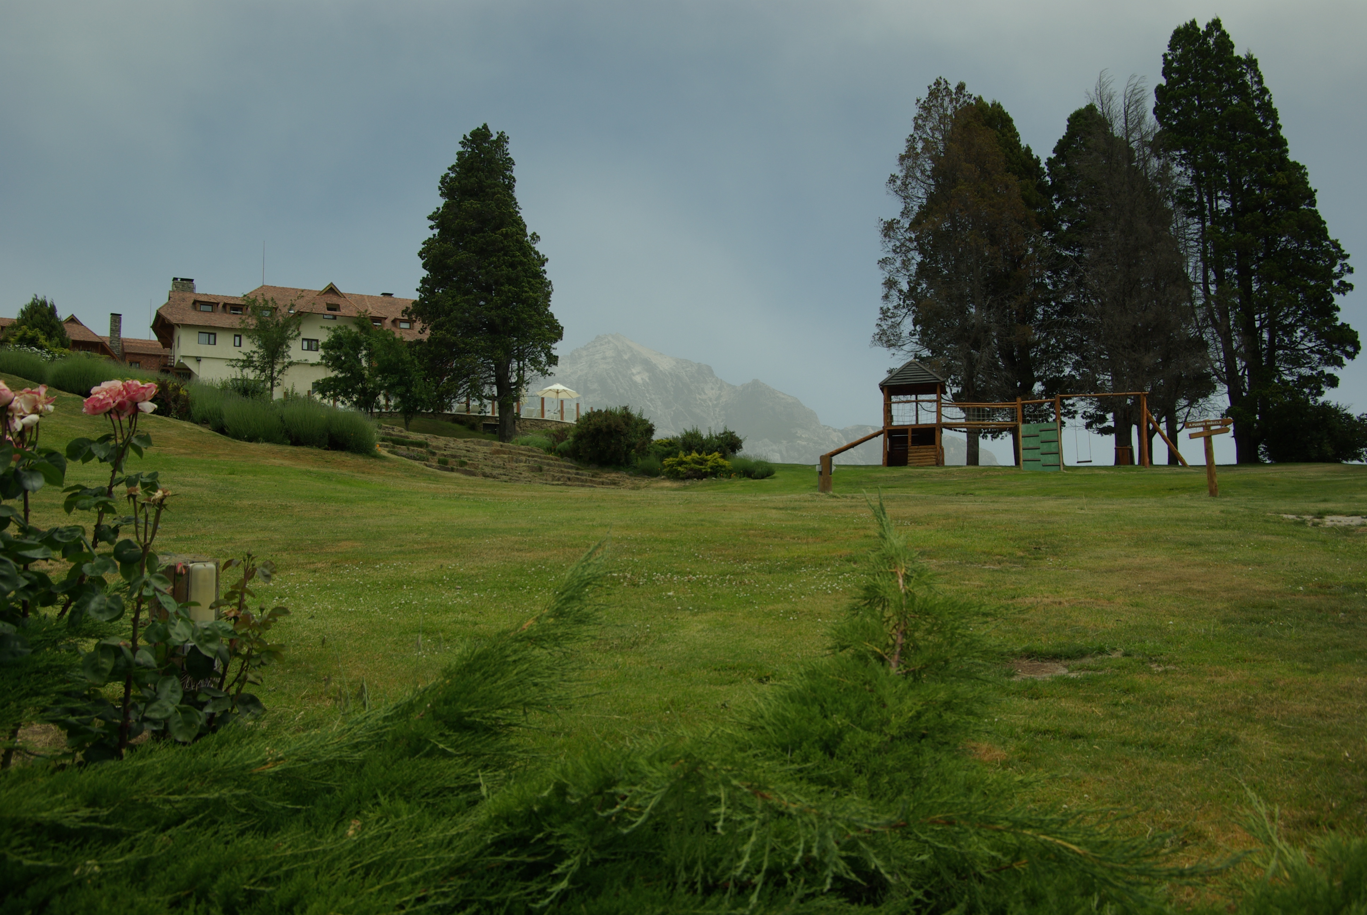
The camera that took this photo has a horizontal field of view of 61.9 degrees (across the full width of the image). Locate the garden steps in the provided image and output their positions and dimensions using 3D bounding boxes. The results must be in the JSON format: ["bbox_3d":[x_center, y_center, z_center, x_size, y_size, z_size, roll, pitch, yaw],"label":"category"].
[{"bbox_3d":[-5.535,-0.120,35.500,7.900,1.750,5.000,0,1,5],"label":"garden steps"}]

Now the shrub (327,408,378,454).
[{"bbox_3d":[-8.285,-0.653,28.486,1.240,1.140,1.250,0,1,-16],"label":"shrub"}]

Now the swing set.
[{"bbox_3d":[9.101,-1.174,33.000,10.300,3.200,2.400,-1,-5,10],"label":"swing set"}]

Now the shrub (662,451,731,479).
[{"bbox_3d":[0.395,0.229,34.990,2.070,0.840,1.800,0,1,1],"label":"shrub"}]

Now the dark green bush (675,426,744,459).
[{"bbox_3d":[0.849,-0.398,37.000,2.150,1.300,1.700,-1,-5,1],"label":"dark green bush"}]

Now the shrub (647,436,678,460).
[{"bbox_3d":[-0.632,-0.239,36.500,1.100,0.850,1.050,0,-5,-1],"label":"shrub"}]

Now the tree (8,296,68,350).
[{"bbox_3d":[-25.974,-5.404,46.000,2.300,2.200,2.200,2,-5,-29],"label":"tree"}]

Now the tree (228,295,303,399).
[{"bbox_3d":[-16.491,-4.127,44.945,2.860,4.500,2.800,0,1,-20],"label":"tree"}]

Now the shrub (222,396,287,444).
[{"bbox_3d":[-10.840,-0.957,28.785,1.600,1.200,1.400,0,1,-21],"label":"shrub"}]

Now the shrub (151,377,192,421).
[{"bbox_3d":[-12.782,-1.454,28.487,1.010,1.080,1.050,0,2,-24],"label":"shrub"}]

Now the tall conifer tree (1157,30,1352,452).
[{"bbox_3d":[24.098,-9.118,47.775,8.200,18.590,8.000,1,2,27],"label":"tall conifer tree"}]

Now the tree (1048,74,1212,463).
[{"bbox_3d":[18.835,-7.905,47.803,6.710,16.280,6.600,1,1,22],"label":"tree"}]

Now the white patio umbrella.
[{"bbox_3d":[-7.466,-3.261,67.000,2.650,2.250,2.650,0,-5,-6],"label":"white patio umbrella"}]

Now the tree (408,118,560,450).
[{"bbox_3d":[-7.431,-6.559,42.856,5.510,11.870,5.400,0,1,-10],"label":"tree"}]

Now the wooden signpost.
[{"bbox_3d":[11.046,0.000,24.000,0.930,1.600,0.250,-2,-5,12],"label":"wooden signpost"}]

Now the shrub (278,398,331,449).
[{"bbox_3d":[-9.472,-0.880,28.485,1.270,1.270,1.300,0,1,-18],"label":"shrub"}]

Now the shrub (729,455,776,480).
[{"bbox_3d":[2.038,0.271,34.000,1.300,0.700,1.100,-1,-5,3],"label":"shrub"}]

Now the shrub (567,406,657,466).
[{"bbox_3d":[-2.307,-0.649,36.500,2.600,1.900,2.350,0,-5,-4],"label":"shrub"}]

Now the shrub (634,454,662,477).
[{"bbox_3d":[-1.051,0.239,34.000,0.860,0.680,0.800,0,-5,-2],"label":"shrub"}]

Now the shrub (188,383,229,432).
[{"bbox_3d":[-10.001,-1.056,24.000,0.900,1.000,0.850,1,-5,-23],"label":"shrub"}]

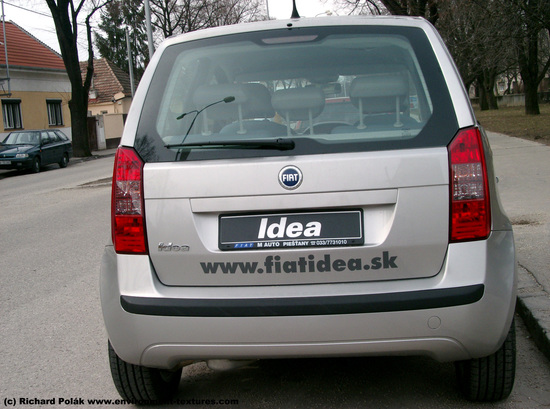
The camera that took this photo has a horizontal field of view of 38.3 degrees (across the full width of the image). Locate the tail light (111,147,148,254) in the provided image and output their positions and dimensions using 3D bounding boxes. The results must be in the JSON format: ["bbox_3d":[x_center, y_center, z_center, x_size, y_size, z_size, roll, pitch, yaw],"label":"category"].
[{"bbox_3d":[-0.571,-0.017,3.121,0.165,0.425,0.200,-3,6,8],"label":"tail light"}]

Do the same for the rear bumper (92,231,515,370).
[{"bbox_3d":[0.088,0.373,3.005,1.660,0.480,0.390,-3,6,8],"label":"rear bumper"}]

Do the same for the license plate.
[{"bbox_3d":[0.057,0.093,2.875,0.530,0.130,0.020,-3,-4,8],"label":"license plate"}]

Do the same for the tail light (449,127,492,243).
[{"bbox_3d":[0.715,-0.076,2.936,0.165,0.425,0.200,-3,6,8],"label":"tail light"}]

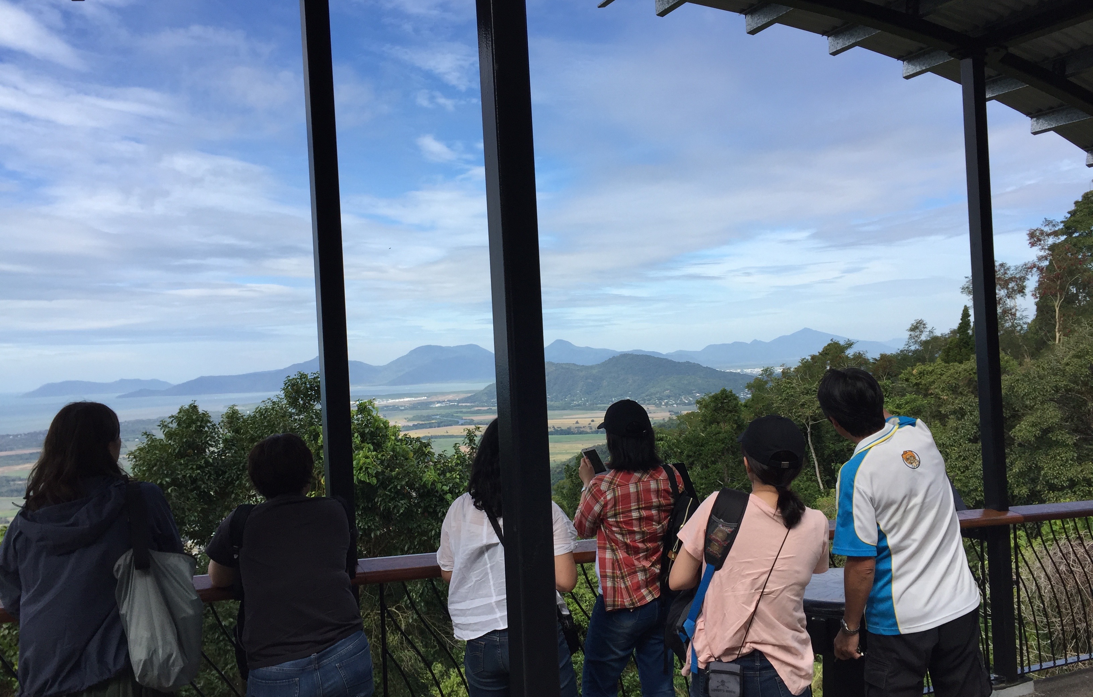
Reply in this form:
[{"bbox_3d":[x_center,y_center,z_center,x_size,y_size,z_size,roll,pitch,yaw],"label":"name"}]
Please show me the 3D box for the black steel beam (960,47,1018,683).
[{"bbox_3d":[2.426,0.106,5.030,0.090,3.420,0.090,-3,0,-23],"label":"black steel beam"}]

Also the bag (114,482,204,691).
[{"bbox_3d":[-1.057,0.649,2.500,0.235,0.550,0.180,-5,0,-24],"label":"bag"}]

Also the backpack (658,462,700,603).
[{"bbox_3d":[0.508,0.679,3.350,0.180,0.490,0.270,5,-2,24],"label":"backpack"}]

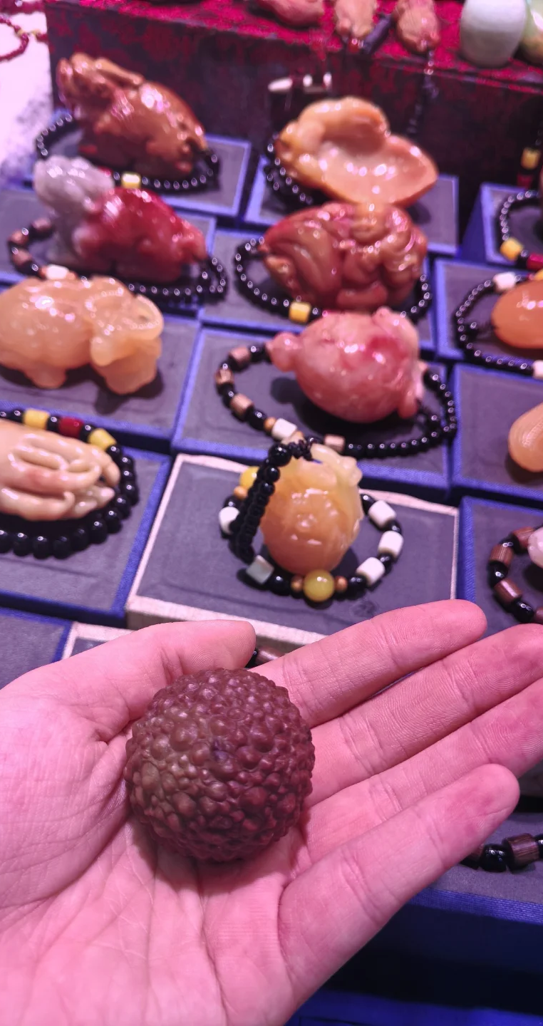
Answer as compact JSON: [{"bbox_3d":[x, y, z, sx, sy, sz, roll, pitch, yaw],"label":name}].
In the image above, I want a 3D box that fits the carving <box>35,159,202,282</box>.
[{"bbox_3d":[-0.073,-0.146,0.394,0.083,0.051,0.041,9,55,-1],"label":"carving"}]

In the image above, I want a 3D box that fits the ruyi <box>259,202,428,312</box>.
[{"bbox_3d":[0.036,-0.128,0.402,0.084,0.047,0.060,8,54,-1],"label":"ruyi"}]

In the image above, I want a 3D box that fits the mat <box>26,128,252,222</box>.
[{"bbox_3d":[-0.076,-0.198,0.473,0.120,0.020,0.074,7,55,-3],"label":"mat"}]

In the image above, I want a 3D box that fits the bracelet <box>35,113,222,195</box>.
[{"bbox_3d":[-0.082,-0.208,0.461,0.110,0.009,0.070,7,55,-3],"label":"bracelet"}]

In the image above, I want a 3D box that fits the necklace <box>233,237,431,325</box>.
[{"bbox_3d":[0.032,-0.120,0.416,0.106,0.012,0.065,8,54,-1],"label":"necklace"}]

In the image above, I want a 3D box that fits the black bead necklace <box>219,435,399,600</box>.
[{"bbox_3d":[0.018,-0.002,0.301,0.074,0.046,0.060,8,54,-1],"label":"black bead necklace"}]

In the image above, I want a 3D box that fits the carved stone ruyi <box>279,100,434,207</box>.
[{"bbox_3d":[0.048,-0.203,0.450,0.091,0.049,0.044,13,55,2],"label":"carved stone ruyi"}]

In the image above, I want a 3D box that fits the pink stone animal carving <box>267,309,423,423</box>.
[{"bbox_3d":[0.032,-0.065,0.351,0.069,0.046,0.052,8,54,-1],"label":"pink stone animal carving"}]

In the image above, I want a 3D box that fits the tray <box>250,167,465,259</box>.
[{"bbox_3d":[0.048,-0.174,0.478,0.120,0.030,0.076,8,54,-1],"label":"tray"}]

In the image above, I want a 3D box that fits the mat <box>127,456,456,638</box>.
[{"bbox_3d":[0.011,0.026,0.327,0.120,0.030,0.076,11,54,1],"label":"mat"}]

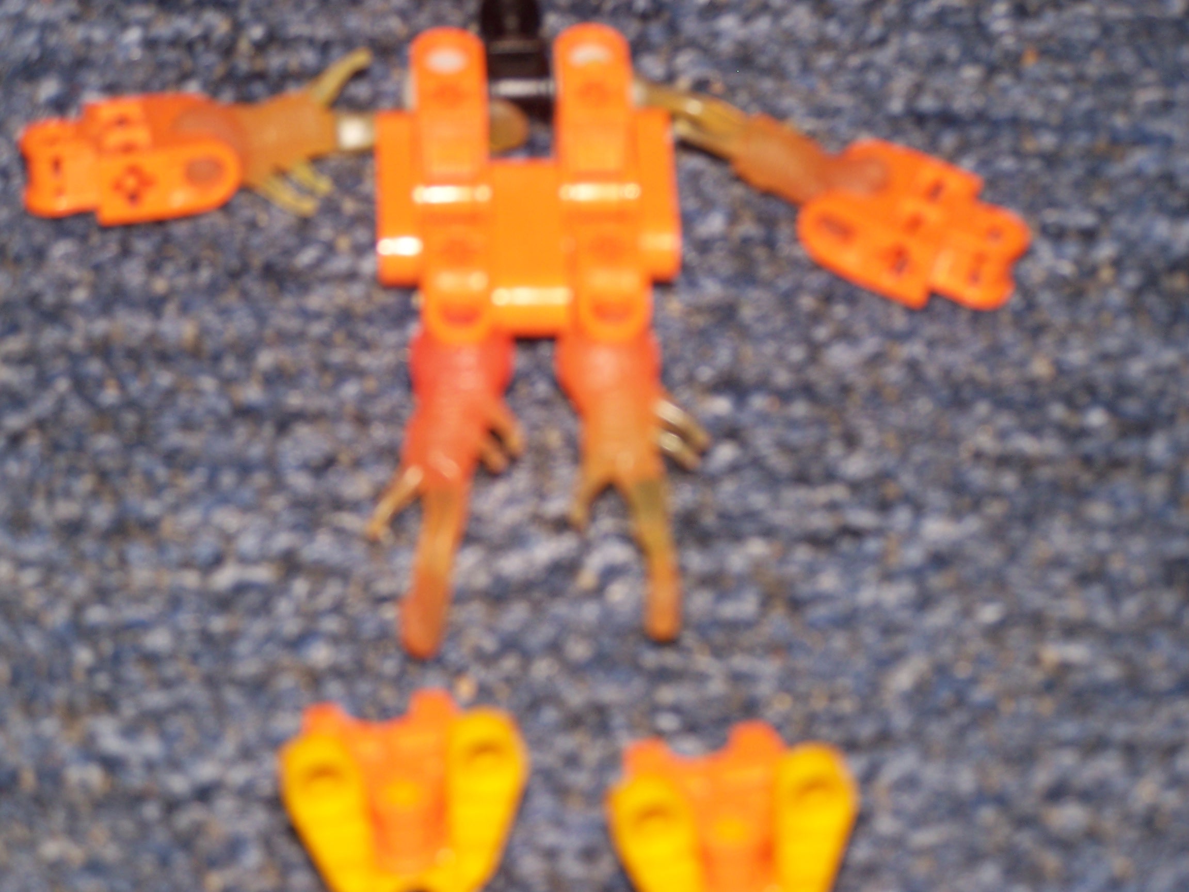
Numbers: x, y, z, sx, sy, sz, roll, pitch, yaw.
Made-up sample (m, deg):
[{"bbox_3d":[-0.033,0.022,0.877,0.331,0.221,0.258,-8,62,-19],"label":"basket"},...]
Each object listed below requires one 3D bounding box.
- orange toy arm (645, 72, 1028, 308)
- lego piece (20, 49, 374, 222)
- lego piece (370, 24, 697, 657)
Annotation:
[{"bbox_3d":[0.025,-0.031,0.540,0.052,0.013,0.017,24,53,20],"label":"orange toy arm"},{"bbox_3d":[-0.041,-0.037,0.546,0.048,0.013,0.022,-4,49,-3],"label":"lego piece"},{"bbox_3d":[-0.006,-0.014,0.522,0.036,0.019,0.079,-1,49,-1],"label":"lego piece"}]

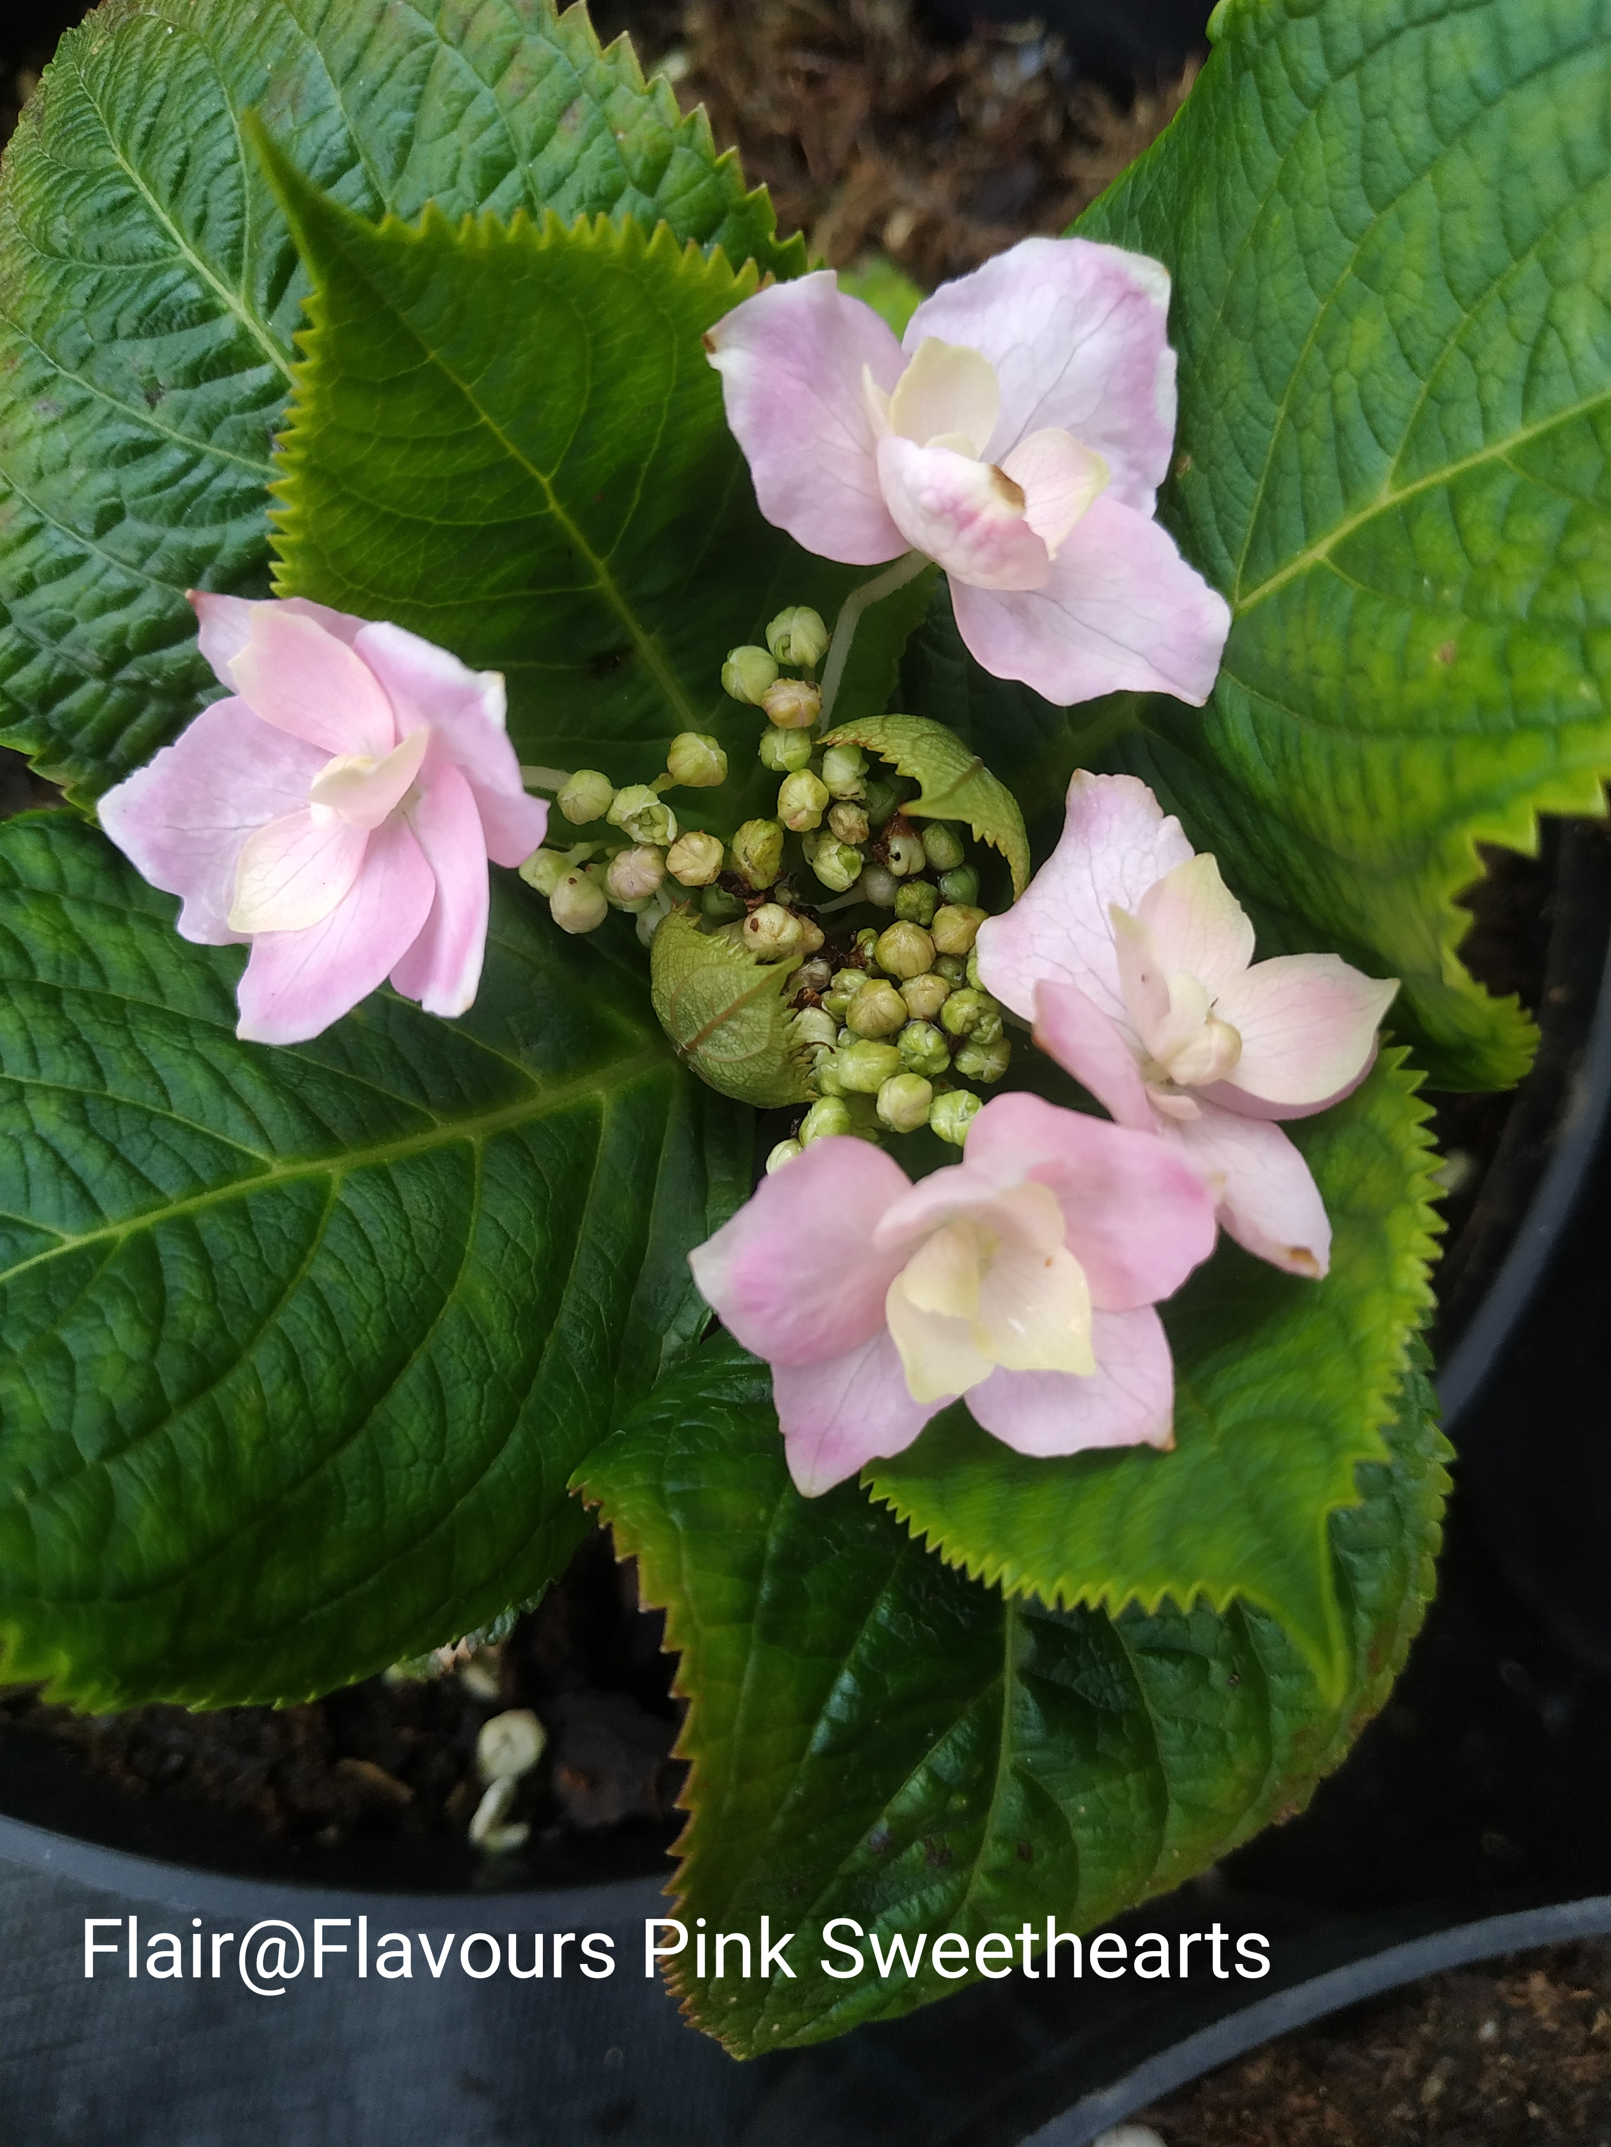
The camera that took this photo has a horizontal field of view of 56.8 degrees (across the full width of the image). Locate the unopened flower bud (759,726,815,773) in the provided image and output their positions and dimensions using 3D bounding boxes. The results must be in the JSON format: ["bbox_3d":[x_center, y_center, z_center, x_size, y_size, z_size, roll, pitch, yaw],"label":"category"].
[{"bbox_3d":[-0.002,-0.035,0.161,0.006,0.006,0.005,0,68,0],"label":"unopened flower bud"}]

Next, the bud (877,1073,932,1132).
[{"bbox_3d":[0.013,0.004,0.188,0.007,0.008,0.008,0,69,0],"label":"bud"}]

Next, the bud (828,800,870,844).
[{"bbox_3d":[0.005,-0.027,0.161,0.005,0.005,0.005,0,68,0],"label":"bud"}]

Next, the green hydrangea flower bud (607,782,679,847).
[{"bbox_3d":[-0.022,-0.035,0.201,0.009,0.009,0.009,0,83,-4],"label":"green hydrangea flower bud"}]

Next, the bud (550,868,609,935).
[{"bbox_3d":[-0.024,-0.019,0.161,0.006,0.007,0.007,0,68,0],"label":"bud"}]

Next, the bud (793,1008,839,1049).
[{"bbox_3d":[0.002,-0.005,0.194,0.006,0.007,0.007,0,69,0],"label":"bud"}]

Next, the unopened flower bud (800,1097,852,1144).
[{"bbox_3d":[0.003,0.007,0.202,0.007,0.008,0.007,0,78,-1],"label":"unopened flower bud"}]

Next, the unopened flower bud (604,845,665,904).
[{"bbox_3d":[-0.019,-0.022,0.164,0.006,0.006,0.007,1,81,-3],"label":"unopened flower bud"}]

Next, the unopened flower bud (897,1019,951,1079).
[{"bbox_3d":[0.012,-0.003,0.157,0.005,0.006,0.006,0,68,0],"label":"unopened flower bud"}]

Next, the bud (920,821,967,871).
[{"bbox_3d":[0.016,-0.026,0.170,0.005,0.006,0.006,1,81,-3],"label":"bud"}]

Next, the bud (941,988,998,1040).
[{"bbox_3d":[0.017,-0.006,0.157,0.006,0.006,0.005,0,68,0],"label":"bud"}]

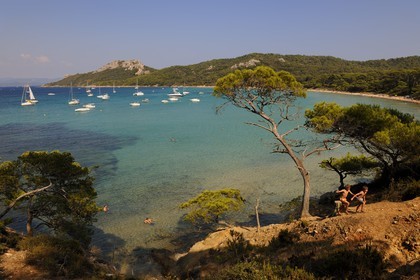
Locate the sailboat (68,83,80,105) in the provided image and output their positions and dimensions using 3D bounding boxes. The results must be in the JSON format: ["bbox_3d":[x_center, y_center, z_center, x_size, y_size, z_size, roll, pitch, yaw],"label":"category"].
[{"bbox_3d":[-86.876,-29.983,177.700,3.300,13.800,10.200,2,11,11],"label":"sailboat"}]

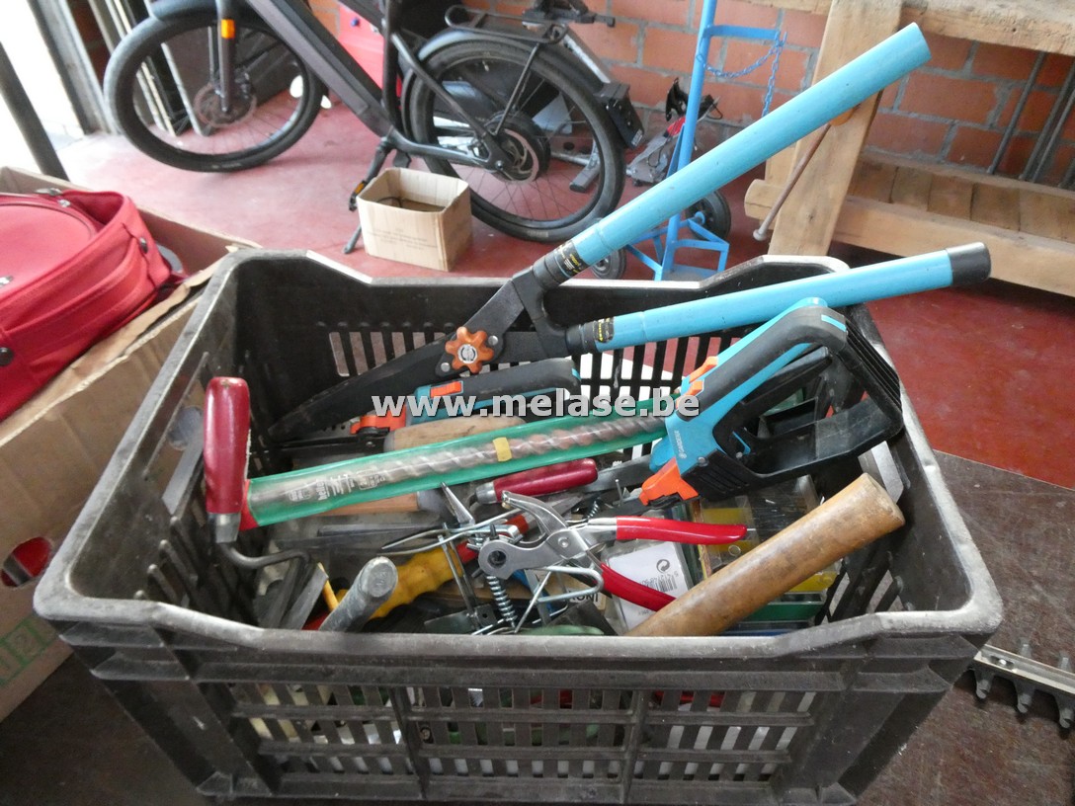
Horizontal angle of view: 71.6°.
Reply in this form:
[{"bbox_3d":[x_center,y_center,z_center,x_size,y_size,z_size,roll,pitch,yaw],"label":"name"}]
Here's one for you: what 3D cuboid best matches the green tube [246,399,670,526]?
[{"bbox_3d":[-0.037,0.045,0.663,0.453,0.033,0.038,-11,77,-3],"label":"green tube"}]

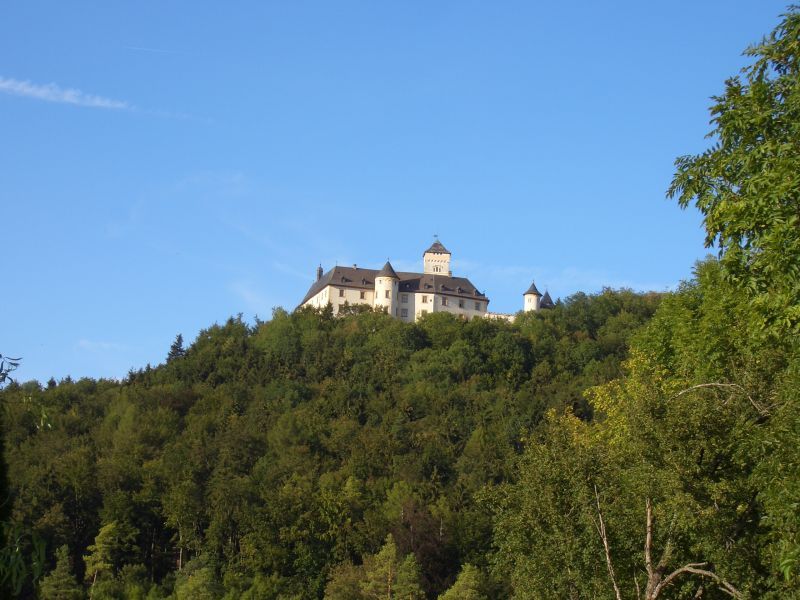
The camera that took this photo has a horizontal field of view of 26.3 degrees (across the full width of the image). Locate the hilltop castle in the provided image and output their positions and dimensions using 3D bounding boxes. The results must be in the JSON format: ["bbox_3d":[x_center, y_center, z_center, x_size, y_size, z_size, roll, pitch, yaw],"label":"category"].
[{"bbox_3d":[9.400,-3.500,485.000,68.500,28.900,33.000,4,-13,-18],"label":"hilltop castle"}]

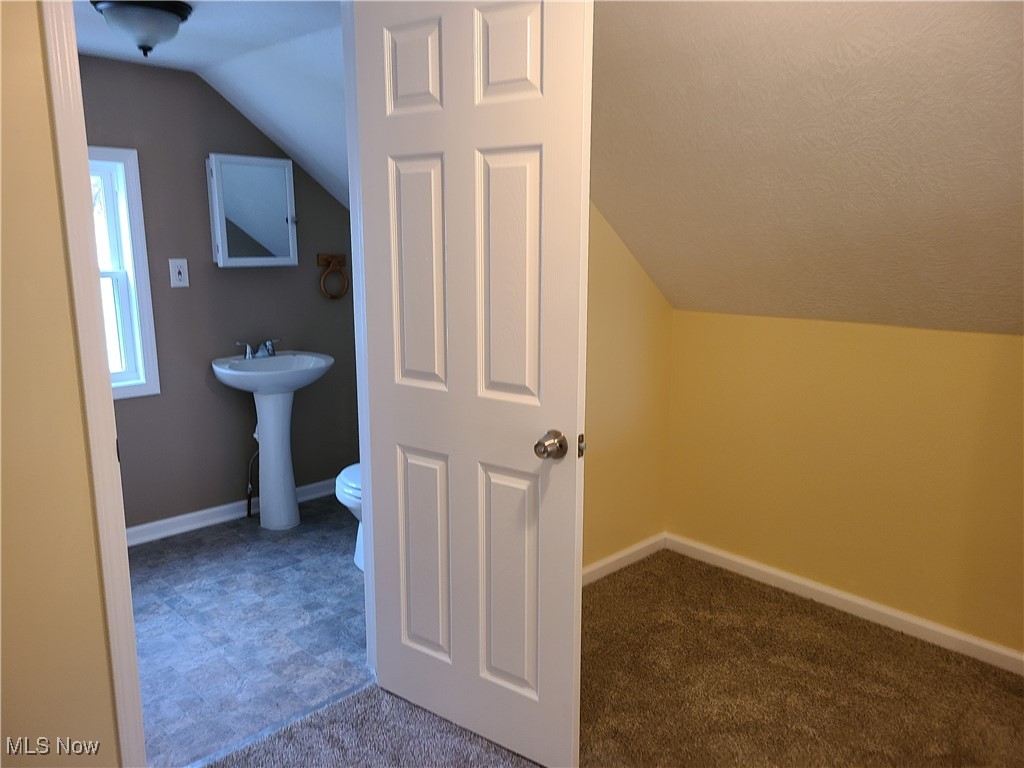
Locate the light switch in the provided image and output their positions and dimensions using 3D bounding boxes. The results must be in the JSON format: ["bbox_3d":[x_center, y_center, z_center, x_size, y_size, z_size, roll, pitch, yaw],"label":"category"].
[{"bbox_3d":[-1.520,-0.506,3.521,0.077,0.127,0.016,-10,15,-42],"label":"light switch"}]

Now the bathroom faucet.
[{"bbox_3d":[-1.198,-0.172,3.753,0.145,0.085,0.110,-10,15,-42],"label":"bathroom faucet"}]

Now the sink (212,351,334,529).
[{"bbox_3d":[-1.127,0.295,3.700,0.560,0.826,0.495,-10,15,-42],"label":"sink"}]

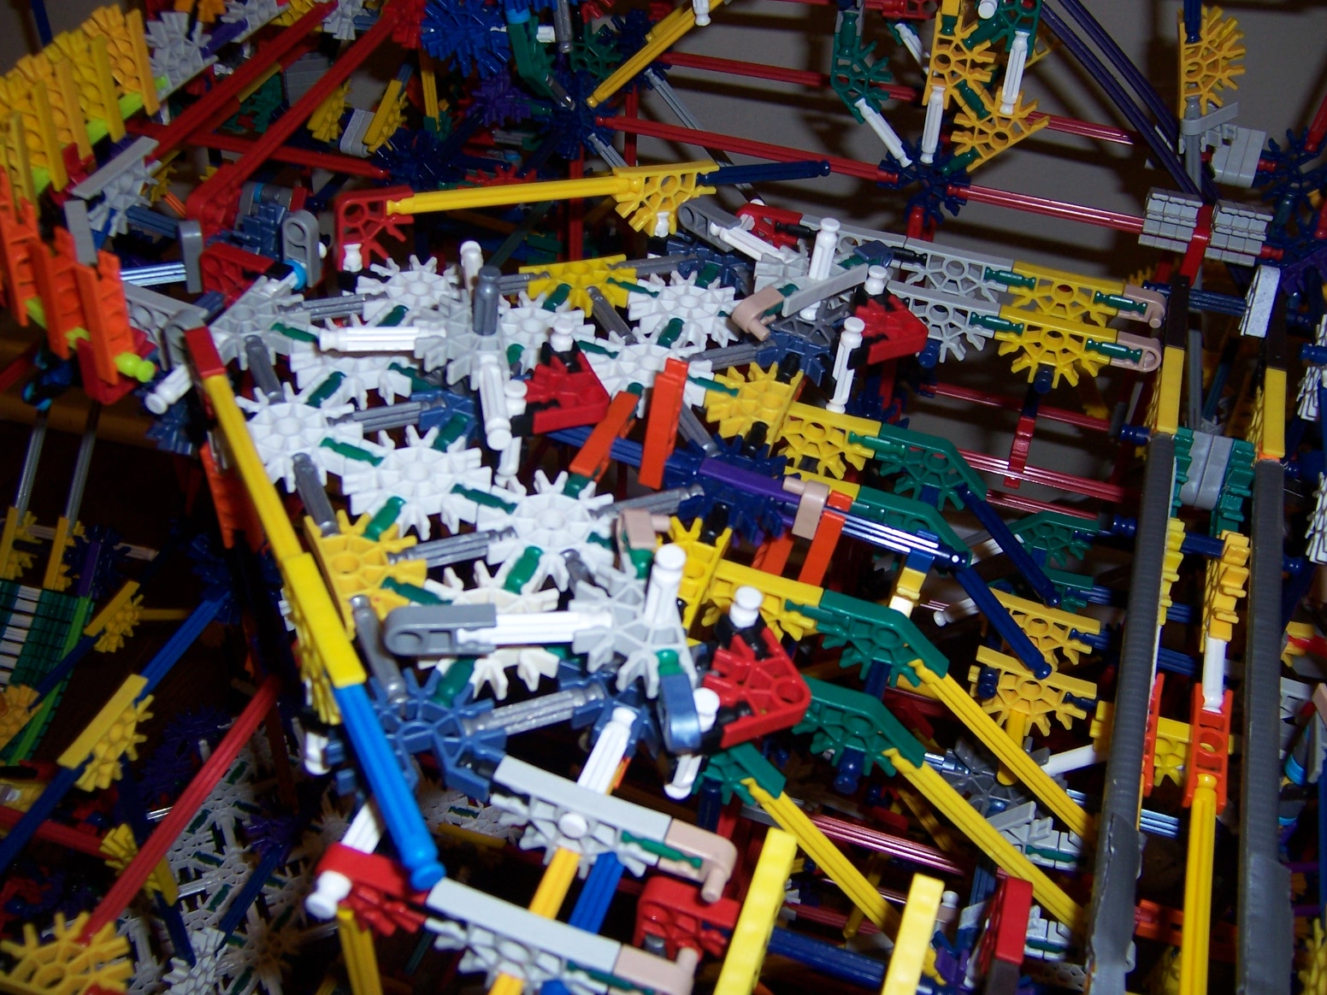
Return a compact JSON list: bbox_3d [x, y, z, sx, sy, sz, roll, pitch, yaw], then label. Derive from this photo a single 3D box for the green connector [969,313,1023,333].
[{"bbox_3d":[0.108,-0.056,0.410,0.017,0.006,0.006,12,34,11],"label":"green connector"}]

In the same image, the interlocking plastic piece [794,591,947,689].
[{"bbox_3d":[0.053,0.036,0.318,0.035,0.021,0.006,15,42,12],"label":"interlocking plastic piece"}]

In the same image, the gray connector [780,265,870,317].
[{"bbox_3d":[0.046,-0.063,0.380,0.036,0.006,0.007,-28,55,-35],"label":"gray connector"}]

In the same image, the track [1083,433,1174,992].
[{"bbox_3d":[0.122,0.051,0.327,0.009,0.009,0.184,13,52,13],"label":"track"}]

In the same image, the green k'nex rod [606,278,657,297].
[{"bbox_3d":[-0.010,-0.068,0.410,0.018,0.006,0.006,19,42,8],"label":"green k'nex rod"}]

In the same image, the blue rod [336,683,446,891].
[{"bbox_3d":[-0.053,0.048,0.232,0.006,0.006,0.055,-13,45,-25],"label":"blue rod"}]

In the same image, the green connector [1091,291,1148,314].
[{"bbox_3d":[0.155,-0.067,0.430,0.017,0.006,0.006,12,34,11],"label":"green connector"}]

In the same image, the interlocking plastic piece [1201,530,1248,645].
[{"bbox_3d":[0.176,0.025,0.395,0.006,0.024,0.037,15,54,13],"label":"interlocking plastic piece"}]

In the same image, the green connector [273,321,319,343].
[{"bbox_3d":[-0.104,-0.046,0.364,0.017,0.006,0.006,19,43,9],"label":"green connector"}]

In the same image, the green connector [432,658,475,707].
[{"bbox_3d":[-0.046,0.041,0.281,0.006,0.006,0.017,19,42,8],"label":"green connector"}]

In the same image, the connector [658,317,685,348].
[{"bbox_3d":[0.002,-0.049,0.386,0.006,0.006,0.017,19,42,9],"label":"connector"}]

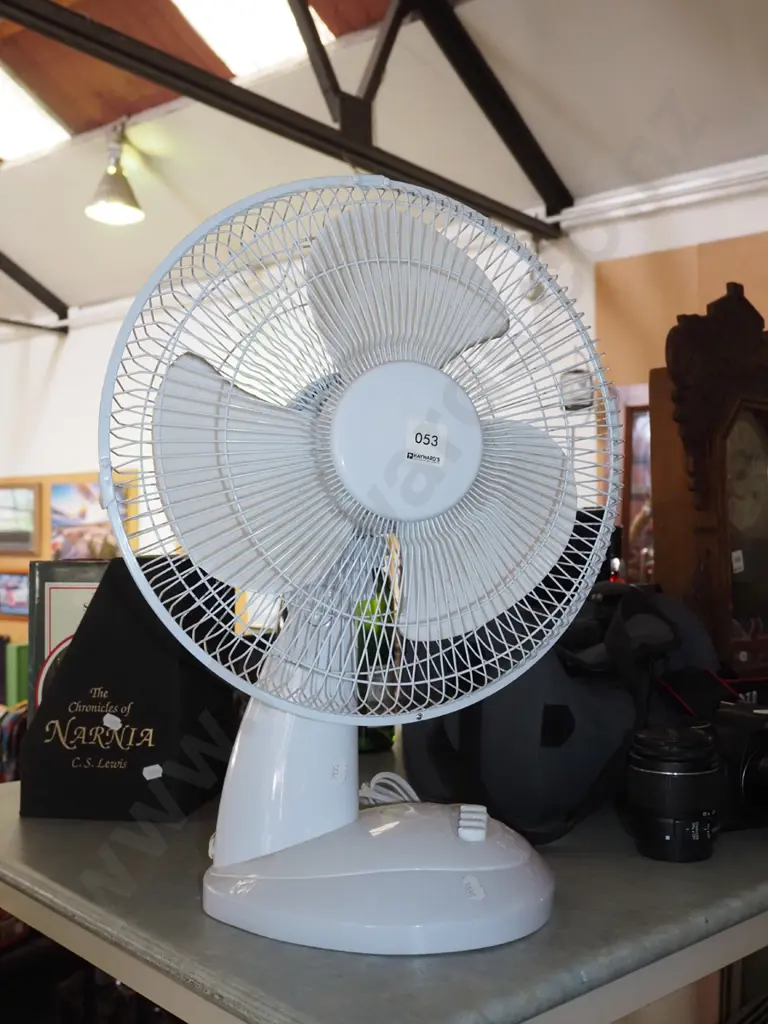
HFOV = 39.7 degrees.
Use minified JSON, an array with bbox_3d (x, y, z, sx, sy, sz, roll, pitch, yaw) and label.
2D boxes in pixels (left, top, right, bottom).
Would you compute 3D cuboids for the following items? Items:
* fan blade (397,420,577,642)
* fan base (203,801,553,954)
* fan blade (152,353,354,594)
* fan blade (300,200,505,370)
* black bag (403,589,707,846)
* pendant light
[{"bbox_3d":[0.058,0.018,0.642,0.097,0.143,0.033,34,-5,-15],"label":"fan blade"},{"bbox_3d":[-0.004,0.219,0.690,0.221,0.066,0.170,-1,0,5],"label":"fan base"},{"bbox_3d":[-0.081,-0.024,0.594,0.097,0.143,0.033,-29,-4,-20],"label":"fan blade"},{"bbox_3d":[0.019,-0.129,0.639,0.143,0.097,0.033,4,-6,-30],"label":"fan blade"},{"bbox_3d":[0.150,0.155,0.910,0.275,0.192,0.200,-1,0,7],"label":"black bag"},{"bbox_3d":[-1.392,-1.743,5.500,0.300,0.480,0.300,-1,0,0],"label":"pendant light"}]

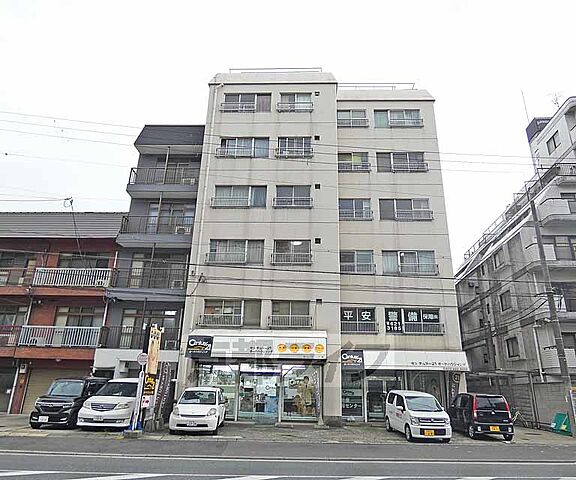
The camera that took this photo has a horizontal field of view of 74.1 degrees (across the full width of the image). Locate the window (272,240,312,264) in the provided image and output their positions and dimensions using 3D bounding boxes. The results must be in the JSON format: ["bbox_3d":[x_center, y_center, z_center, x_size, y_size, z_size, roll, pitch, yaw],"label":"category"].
[{"bbox_3d":[0.210,0.594,17.854,1.830,1.234,0.200,1,-18,2],"label":"window"}]

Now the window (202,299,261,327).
[{"bbox_3d":[-2.501,3.277,17.098,2.608,1.213,0.200,1,-18,2],"label":"window"}]

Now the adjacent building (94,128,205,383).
[{"bbox_3d":[-6.951,1.731,23.805,4.111,16.513,8.000,0,-20,2],"label":"adjacent building"}]

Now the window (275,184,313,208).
[{"bbox_3d":[0.296,-2.342,20.466,1.906,1.358,0.150,0,-19,2],"label":"window"}]

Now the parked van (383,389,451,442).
[{"bbox_3d":[4.805,6.429,14.200,1.475,1.650,3.395,1,-20,-1],"label":"parked van"}]

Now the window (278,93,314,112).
[{"bbox_3d":[0.436,-8.047,22.230,2.041,1.427,0.280,0,-20,2],"label":"window"}]

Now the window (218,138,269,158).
[{"bbox_3d":[-2.502,-5.213,21.551,2.842,1.355,0.150,0,-19,2],"label":"window"}]

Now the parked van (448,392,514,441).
[{"bbox_3d":[7.652,7.051,15.553,1.475,1.630,3.395,0,-19,4],"label":"parked van"}]

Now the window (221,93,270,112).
[{"bbox_3d":[-2.196,-7.397,20.528,2.604,1.243,0.200,1,-18,2],"label":"window"}]

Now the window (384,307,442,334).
[{"bbox_3d":[5.902,3.812,17.902,2.650,1.228,0.200,1,-18,2],"label":"window"}]

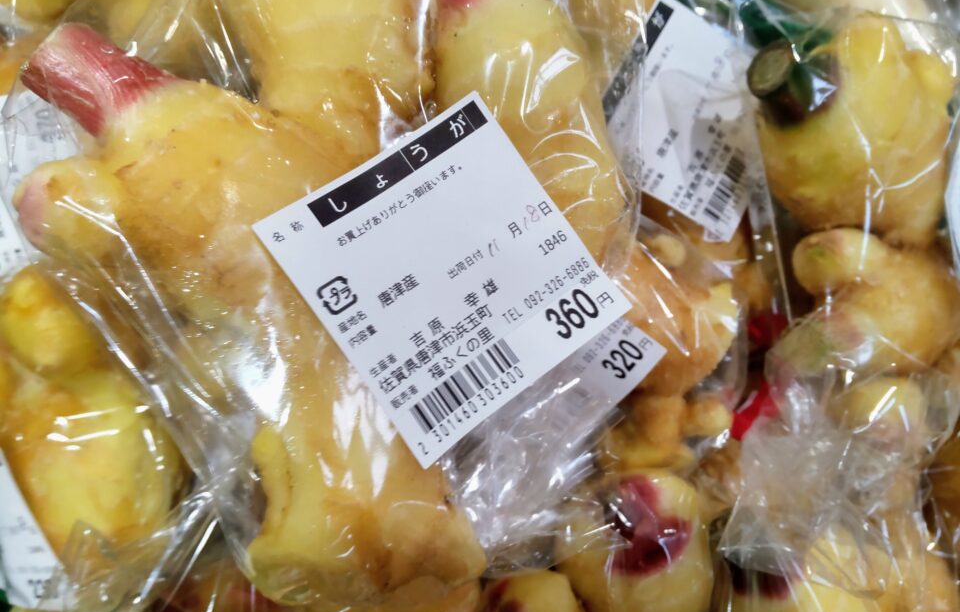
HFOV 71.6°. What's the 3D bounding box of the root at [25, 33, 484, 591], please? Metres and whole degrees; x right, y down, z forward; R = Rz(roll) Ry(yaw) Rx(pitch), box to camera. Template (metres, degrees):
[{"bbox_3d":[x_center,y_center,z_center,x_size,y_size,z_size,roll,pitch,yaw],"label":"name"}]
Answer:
[{"bbox_3d":[-0.053,0.001,0.158,0.068,0.050,0.140,-35,88,-9],"label":"root"}]

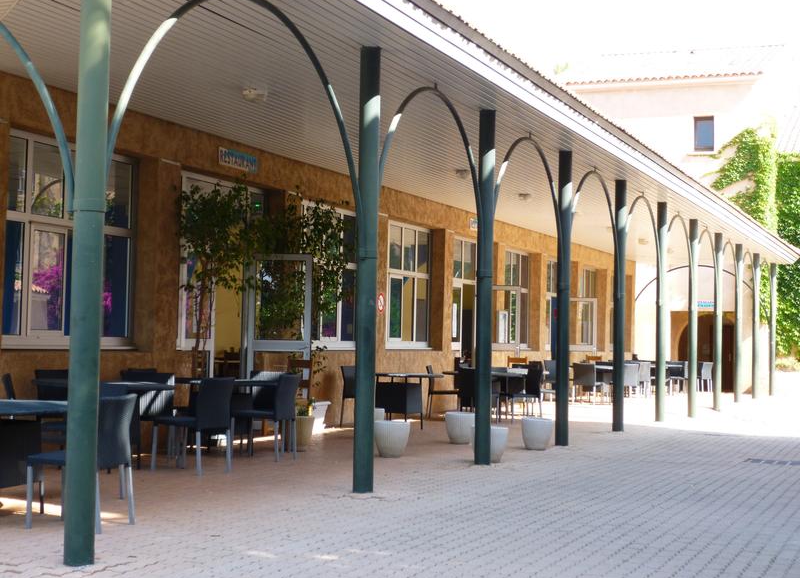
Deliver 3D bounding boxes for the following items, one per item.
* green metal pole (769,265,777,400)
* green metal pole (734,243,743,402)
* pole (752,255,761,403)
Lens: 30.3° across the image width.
[{"bbox_3d":[10.064,1.077,39.884,0.160,3.558,0.160,0,-2,20],"label":"green metal pole"},{"bbox_3d":[7.593,0.777,33.148,0.160,3.558,0.160,0,-2,20],"label":"green metal pole"},{"bbox_3d":[8.743,0.916,36.375,0.158,3.547,0.158,0,-2,20],"label":"pole"}]

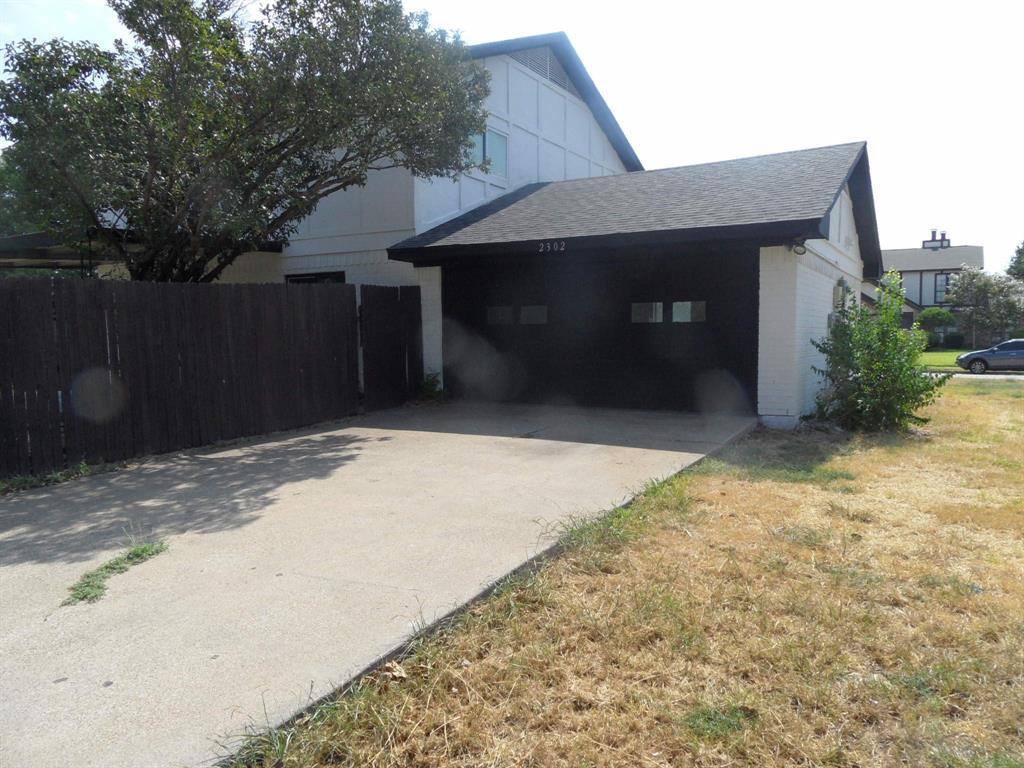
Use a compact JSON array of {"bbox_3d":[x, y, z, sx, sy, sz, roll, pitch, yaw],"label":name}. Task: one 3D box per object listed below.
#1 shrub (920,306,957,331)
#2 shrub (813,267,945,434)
[{"bbox_3d":[26.950,-4.150,45.000,2.050,1.500,1.950,2,6,30],"label":"shrub"},{"bbox_3d":[4.950,-0.510,9.550,1.650,2.100,1.600,2,6,30],"label":"shrub"}]

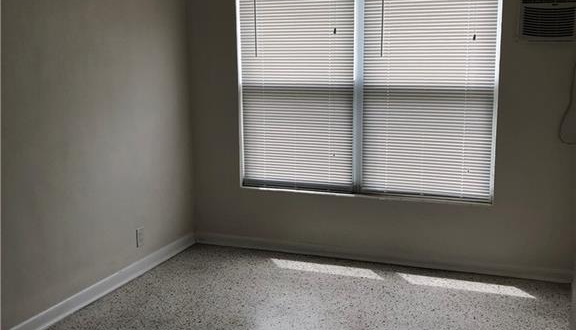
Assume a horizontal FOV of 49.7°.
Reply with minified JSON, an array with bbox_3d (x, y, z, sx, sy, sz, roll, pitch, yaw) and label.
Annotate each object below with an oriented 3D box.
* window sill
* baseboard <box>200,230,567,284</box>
[{"bbox_3d":[0.521,0.209,4.588,1.879,0.037,0.106,3,10,20],"label":"window sill"},{"bbox_3d":[0.605,0.680,4.593,2.929,0.093,0.018,3,10,20],"label":"baseboard"}]

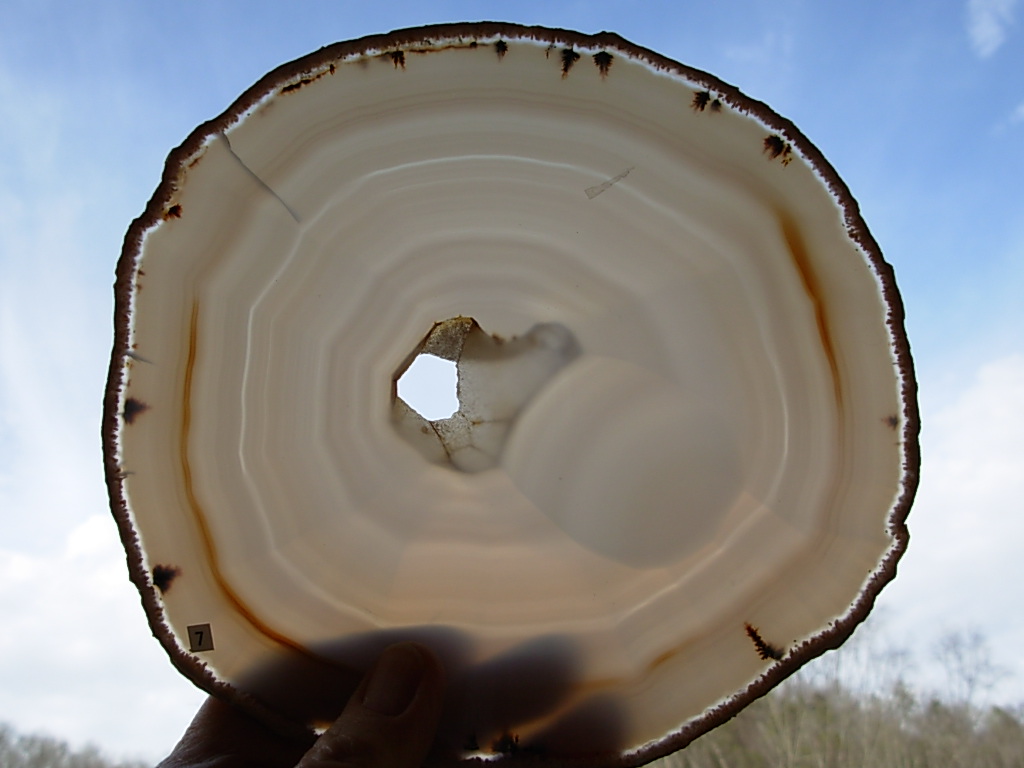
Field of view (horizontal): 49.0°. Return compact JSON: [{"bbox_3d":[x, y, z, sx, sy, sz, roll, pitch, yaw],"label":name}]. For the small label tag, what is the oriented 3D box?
[{"bbox_3d":[-0.086,0.070,0.310,0.006,0.007,0.001,-9,0,0],"label":"small label tag"}]

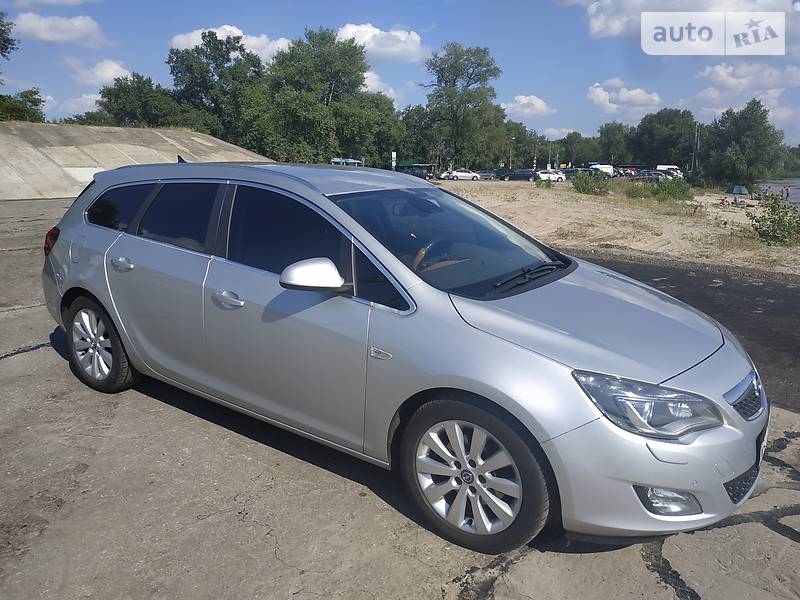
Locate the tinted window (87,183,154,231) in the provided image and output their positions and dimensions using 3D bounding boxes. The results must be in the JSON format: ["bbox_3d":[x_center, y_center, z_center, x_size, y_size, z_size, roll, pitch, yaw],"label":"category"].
[{"bbox_3d":[-1.713,-0.569,3.353,0.580,0.310,0.070,11,-1,36],"label":"tinted window"}]

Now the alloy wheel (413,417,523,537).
[{"bbox_3d":[0.297,0.679,2.218,0.465,0.465,0.190,10,16,32],"label":"alloy wheel"}]

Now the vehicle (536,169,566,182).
[{"bbox_3d":[18.597,-15.177,68.000,4.100,1.520,1.780,5,14,16],"label":"vehicle"}]

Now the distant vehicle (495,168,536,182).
[{"bbox_3d":[13.722,-14.678,64.820,4.500,1.580,1.800,0,13,-3],"label":"distant vehicle"}]

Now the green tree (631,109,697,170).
[{"bbox_3d":[53.002,-32.104,112.000,12.300,13.200,11.500,7,14,24],"label":"green tree"}]

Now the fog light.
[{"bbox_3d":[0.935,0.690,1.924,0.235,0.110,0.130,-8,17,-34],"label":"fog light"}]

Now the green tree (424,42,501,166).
[{"bbox_3d":[9.387,-28.161,82.000,11.700,19.700,11.000,2,14,6],"label":"green tree"}]

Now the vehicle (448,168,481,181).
[{"bbox_3d":[8.159,-15.560,68.831,4.200,1.480,1.750,0,13,-3],"label":"vehicle"}]

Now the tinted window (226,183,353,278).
[{"bbox_3d":[-0.510,-0.301,2.548,0.920,0.440,0.080,10,-2,32],"label":"tinted window"}]

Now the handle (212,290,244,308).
[{"bbox_3d":[-0.842,0.002,2.710,0.215,0.070,0.055,10,16,32],"label":"handle"}]

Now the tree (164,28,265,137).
[{"bbox_3d":[-21.833,-23.856,66.000,12.100,15.700,11.500,-4,14,-17],"label":"tree"}]

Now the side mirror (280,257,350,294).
[{"bbox_3d":[-0.359,-0.119,2.330,0.160,0.150,0.240,10,16,32],"label":"side mirror"}]

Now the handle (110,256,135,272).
[{"bbox_3d":[-1.563,-0.197,3.126,0.215,0.075,0.060,10,15,32],"label":"handle"}]

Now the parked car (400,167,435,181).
[{"bbox_3d":[1.913,-15.416,67.812,4.400,1.650,1.800,0,13,-3],"label":"parked car"}]

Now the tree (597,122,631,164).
[{"bbox_3d":[43.512,-30.791,112.000,7.300,10.900,7.200,6,15,20],"label":"tree"}]

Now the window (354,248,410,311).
[{"bbox_3d":[-0.070,-0.097,2.275,0.305,0.235,0.035,10,-1,32],"label":"window"}]

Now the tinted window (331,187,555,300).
[{"bbox_3d":[0.313,-0.370,2.912,0.980,0.150,1.400,35,27,24],"label":"tinted window"}]

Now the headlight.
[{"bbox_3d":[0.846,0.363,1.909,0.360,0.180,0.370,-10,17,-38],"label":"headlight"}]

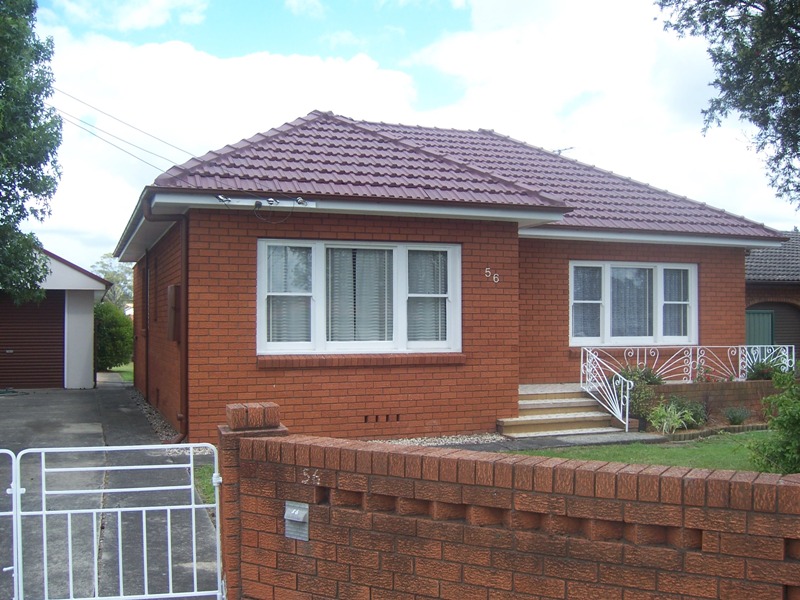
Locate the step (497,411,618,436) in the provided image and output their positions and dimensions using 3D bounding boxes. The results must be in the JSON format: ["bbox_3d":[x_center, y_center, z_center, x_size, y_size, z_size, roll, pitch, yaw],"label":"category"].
[{"bbox_3d":[2.135,1.724,11.602,1.760,0.175,0.520,0,-2,-21],"label":"step"}]

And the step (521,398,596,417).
[{"bbox_3d":[2.210,1.573,12.203,1.450,0.160,0.500,0,-2,-21],"label":"step"}]

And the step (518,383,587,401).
[{"bbox_3d":[1.913,1.448,13.047,1.500,0.160,1.280,0,-2,-21],"label":"step"}]

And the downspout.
[{"bbox_3d":[-2.832,0.256,10.024,0.540,3.000,0.140,0,-2,-21],"label":"downspout"}]

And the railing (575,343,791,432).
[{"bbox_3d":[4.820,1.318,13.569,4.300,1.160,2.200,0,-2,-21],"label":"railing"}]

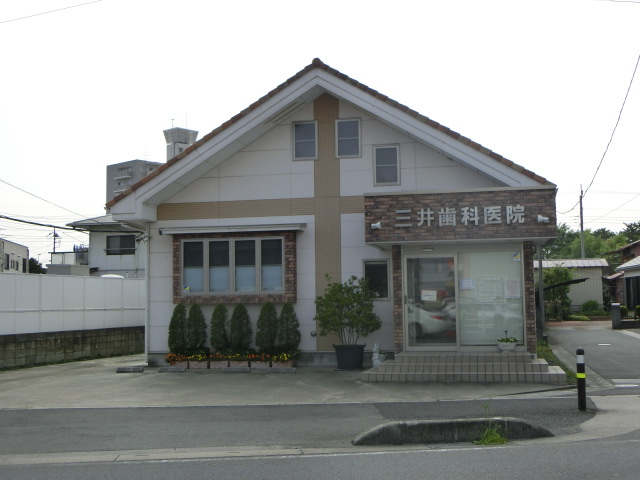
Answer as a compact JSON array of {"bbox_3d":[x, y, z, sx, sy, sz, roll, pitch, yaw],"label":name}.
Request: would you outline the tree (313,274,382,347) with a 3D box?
[{"bbox_3d":[0.631,1.570,18.616,1.544,1.549,1.400,-2,-4,12],"label":"tree"}]

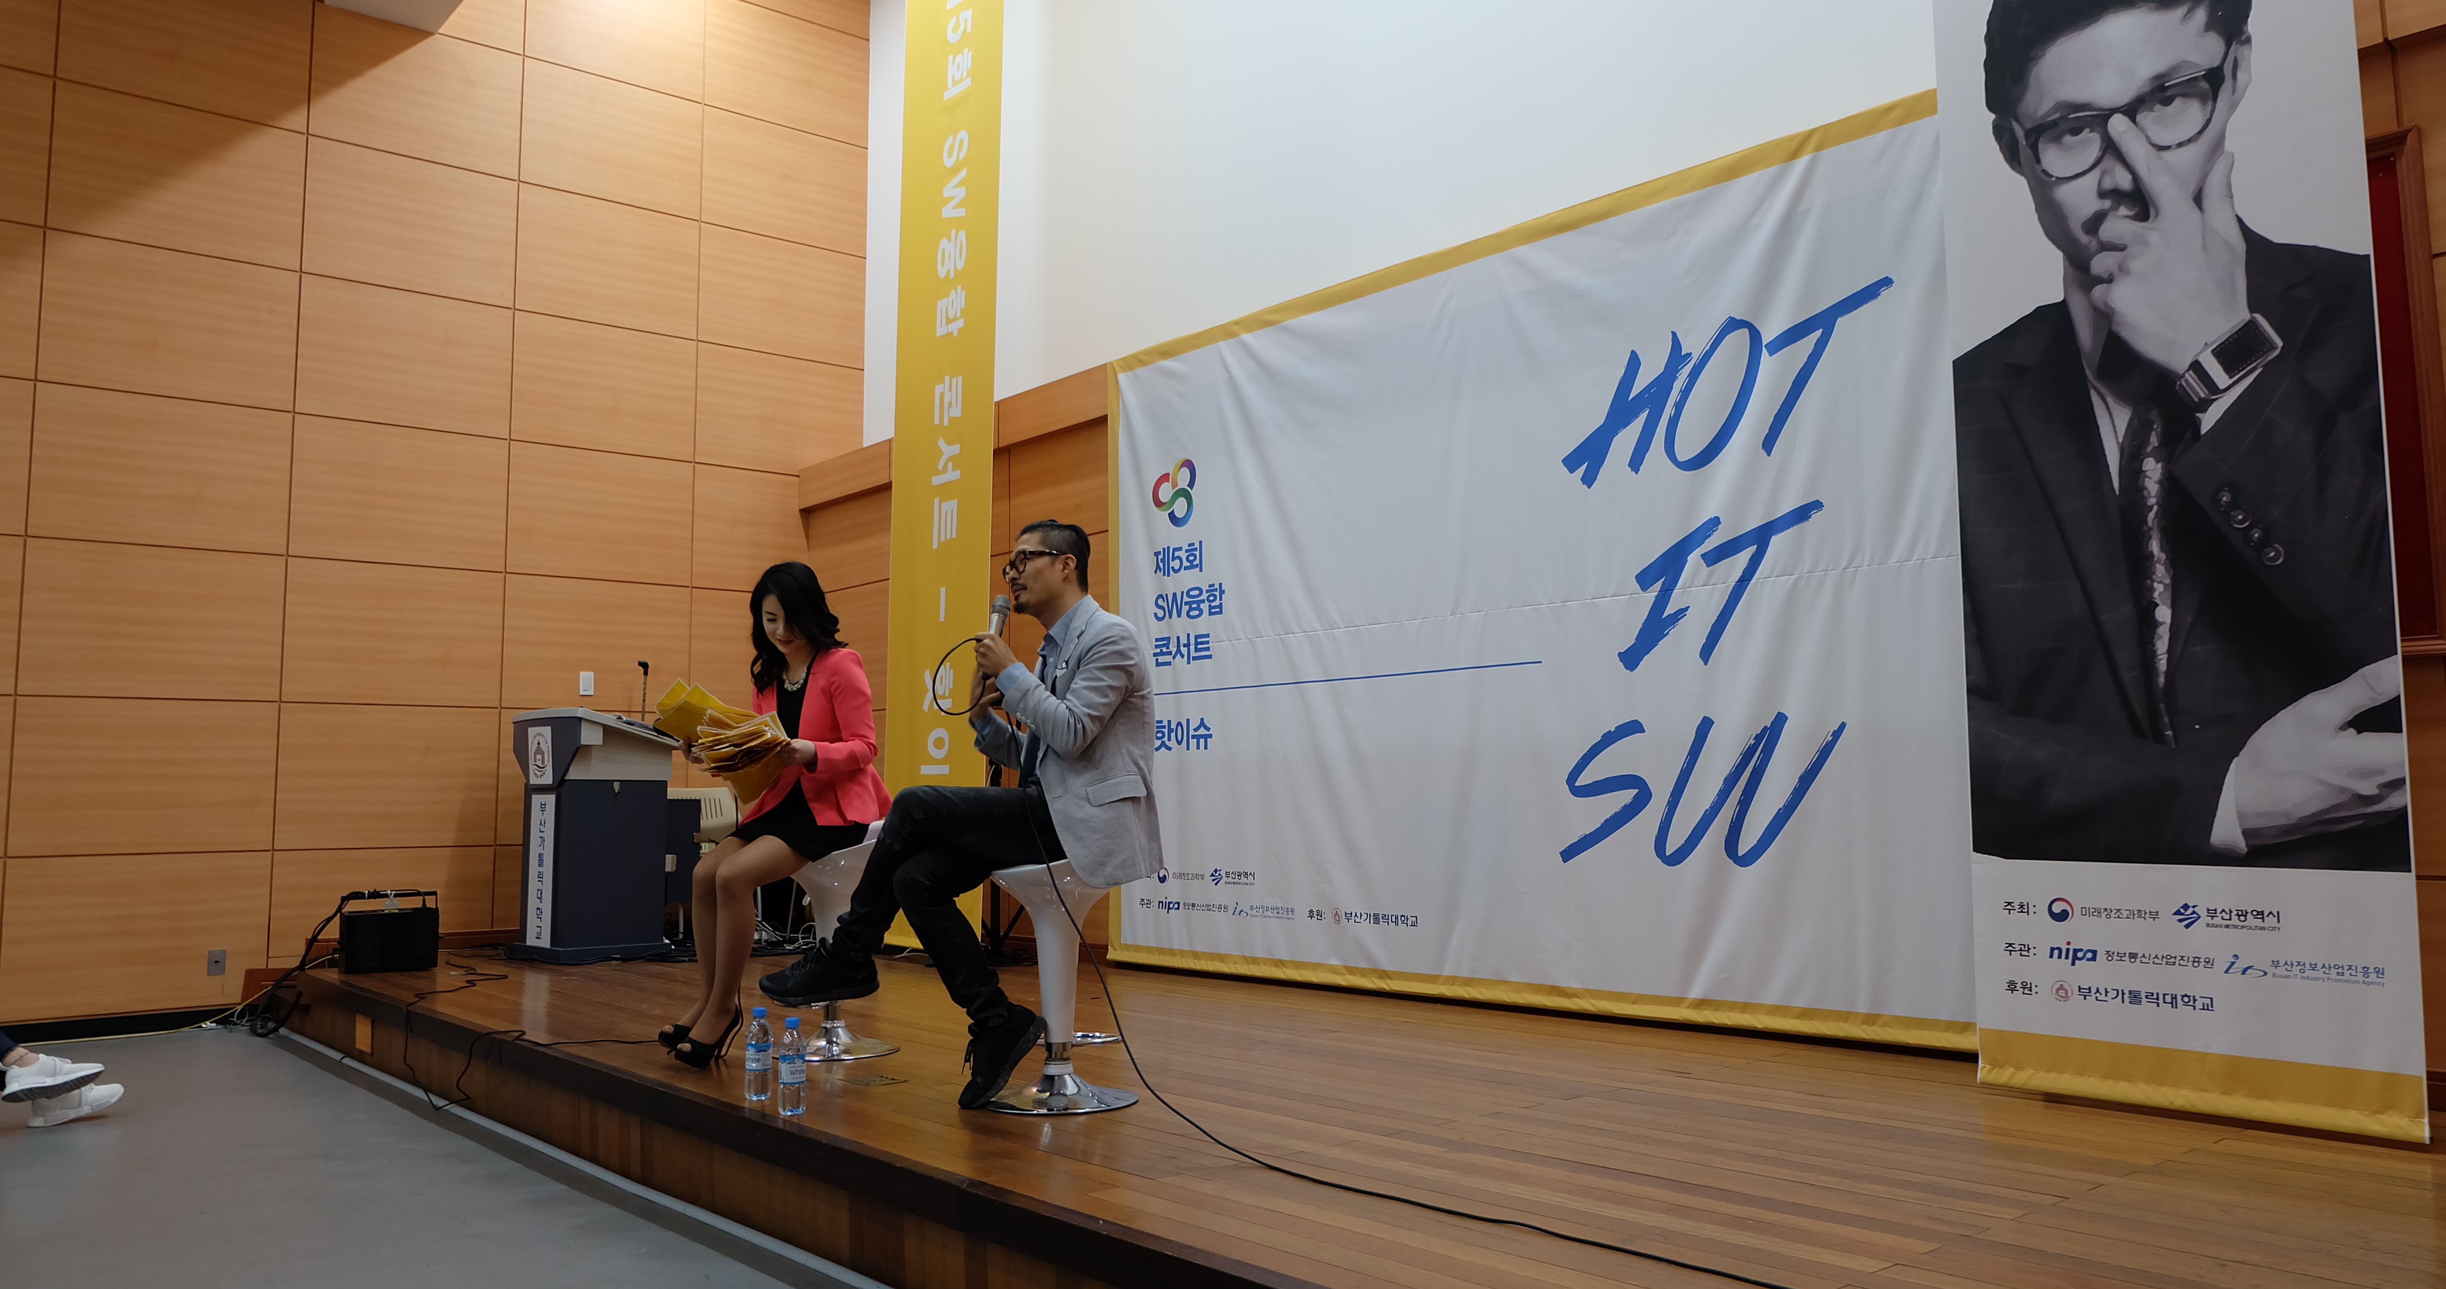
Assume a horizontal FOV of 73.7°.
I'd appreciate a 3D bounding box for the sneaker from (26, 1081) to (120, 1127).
[{"bbox_3d":[-3.658,1.440,5.183,0.100,0.100,0.265,-5,5,41],"label":"sneaker"}]

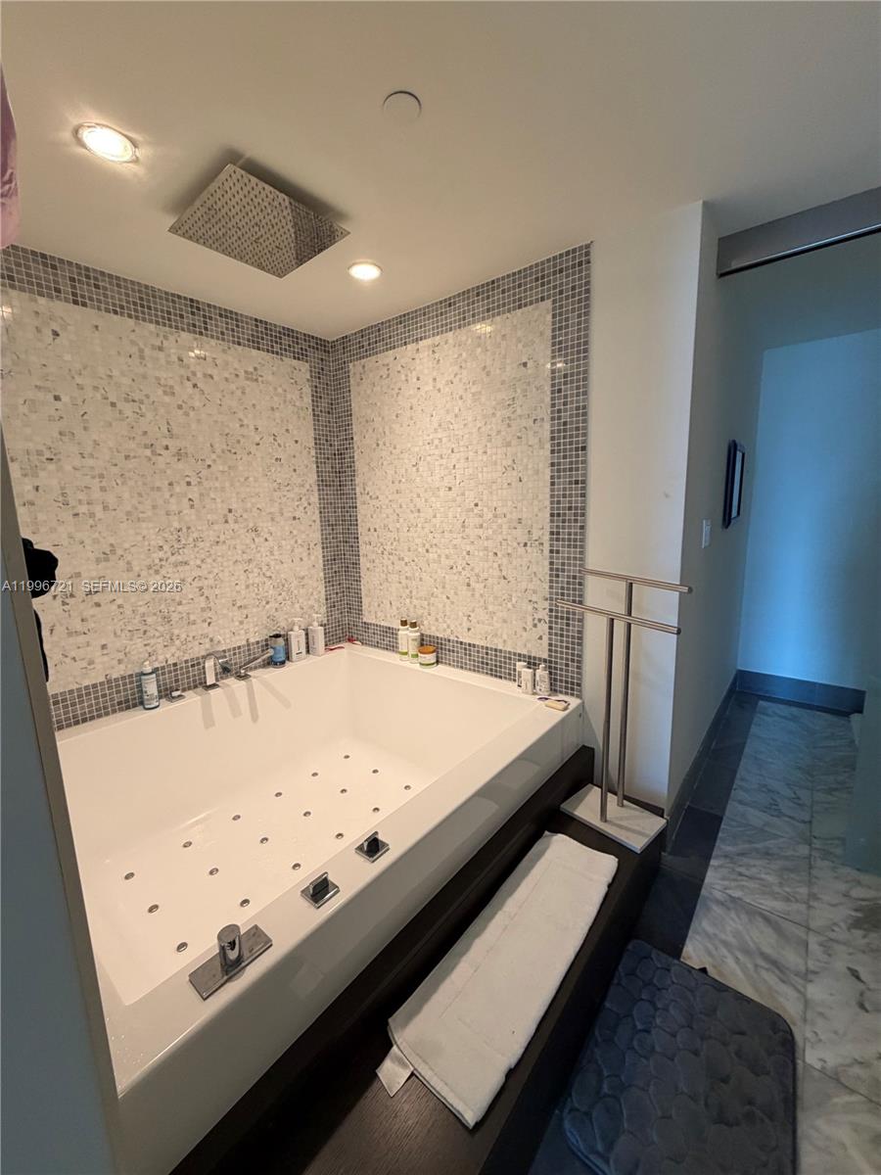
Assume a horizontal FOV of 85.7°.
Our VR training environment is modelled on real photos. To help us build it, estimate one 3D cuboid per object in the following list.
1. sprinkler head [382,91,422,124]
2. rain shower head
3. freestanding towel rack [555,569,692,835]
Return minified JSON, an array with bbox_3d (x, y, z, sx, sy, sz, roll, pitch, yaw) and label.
[{"bbox_3d":[-0.088,-1.095,1.093,0.087,0.020,0.087,-2,10,0],"label":"sprinkler head"},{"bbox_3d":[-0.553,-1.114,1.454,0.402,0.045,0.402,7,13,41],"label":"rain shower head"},{"bbox_3d":[0.634,0.417,1.713,0.250,0.910,0.510,-9,12,-36],"label":"freestanding towel rack"}]

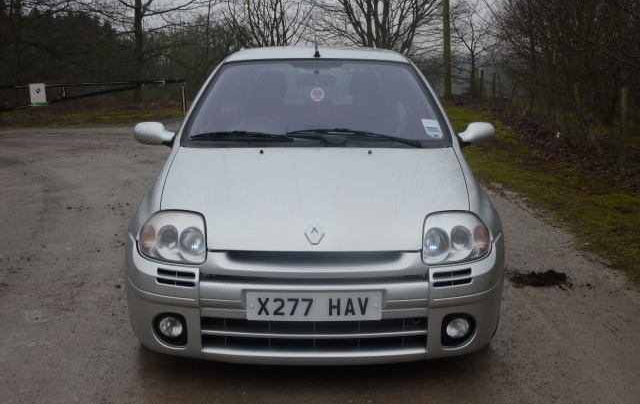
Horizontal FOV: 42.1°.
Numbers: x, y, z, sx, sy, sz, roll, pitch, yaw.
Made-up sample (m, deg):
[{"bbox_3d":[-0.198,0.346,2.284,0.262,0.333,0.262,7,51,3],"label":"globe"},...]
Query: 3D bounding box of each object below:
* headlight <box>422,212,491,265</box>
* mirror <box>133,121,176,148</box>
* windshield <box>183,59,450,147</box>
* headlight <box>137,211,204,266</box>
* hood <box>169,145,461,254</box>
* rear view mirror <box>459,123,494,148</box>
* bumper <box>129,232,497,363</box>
[{"bbox_3d":[0.567,0.140,3.439,0.320,0.180,0.270,0,10,0],"label":"headlight"},{"bbox_3d":[-0.865,-0.358,4.416,0.210,0.130,0.150,0,10,0],"label":"mirror"},{"bbox_3d":[-0.018,-0.526,4.335,1.330,0.420,0.700,0,10,0],"label":"windshield"},{"bbox_3d":[-0.607,0.140,3.439,0.320,0.180,0.270,0,10,0],"label":"headlight"},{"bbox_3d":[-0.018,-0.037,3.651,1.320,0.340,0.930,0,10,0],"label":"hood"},{"bbox_3d":[0.830,-0.358,4.416,0.200,0.130,0.150,0,10,0],"label":"rear view mirror"},{"bbox_3d":[-0.020,0.392,3.413,1.640,0.470,0.480,0,10,0],"label":"bumper"}]

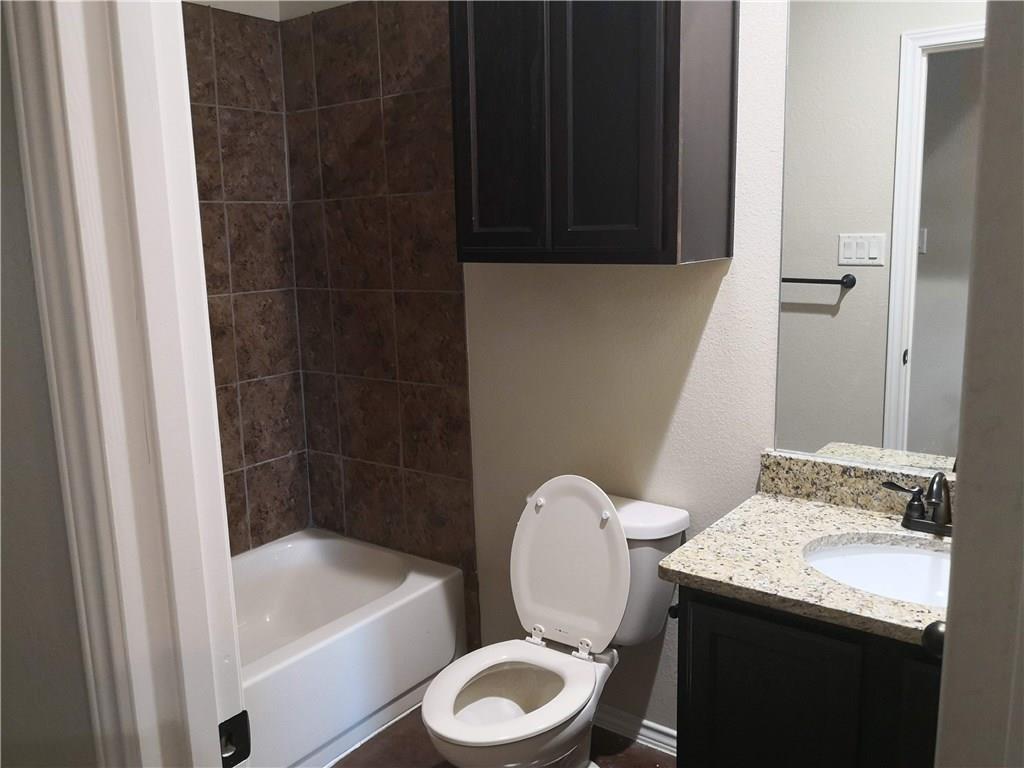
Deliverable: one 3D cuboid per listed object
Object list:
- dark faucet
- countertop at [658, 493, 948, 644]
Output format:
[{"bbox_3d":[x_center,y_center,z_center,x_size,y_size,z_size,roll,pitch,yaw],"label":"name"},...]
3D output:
[{"bbox_3d":[0.888,0.255,1.656,0.235,0.134,0.155,6,12,35],"label":"dark faucet"},{"bbox_3d":[0.779,0.361,1.534,0.835,0.028,0.560,6,12,35],"label":"countertop"}]

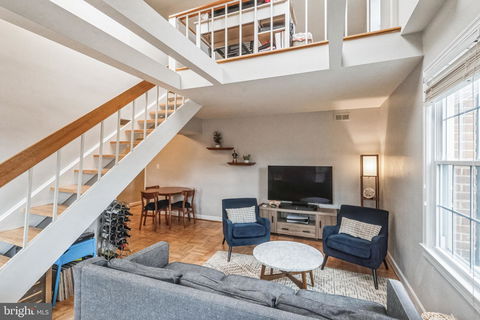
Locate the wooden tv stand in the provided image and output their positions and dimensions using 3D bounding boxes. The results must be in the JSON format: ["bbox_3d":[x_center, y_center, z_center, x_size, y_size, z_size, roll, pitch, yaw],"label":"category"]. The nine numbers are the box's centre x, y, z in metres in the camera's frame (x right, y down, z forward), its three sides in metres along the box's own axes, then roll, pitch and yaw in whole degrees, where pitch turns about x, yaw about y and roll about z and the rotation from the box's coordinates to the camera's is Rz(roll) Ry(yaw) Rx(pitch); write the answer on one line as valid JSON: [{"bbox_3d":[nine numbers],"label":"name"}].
[{"bbox_3d":[1.159,1.248,4.315,1.460,0.526,0.380,1,0,23],"label":"wooden tv stand"}]

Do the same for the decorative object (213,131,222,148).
[{"bbox_3d":[-0.510,-0.469,4.900,0.190,0.400,0.180,0,0,0],"label":"decorative object"}]

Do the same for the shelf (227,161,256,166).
[{"bbox_3d":[0.039,0.105,4.891,0.694,0.058,0.182,1,0,23],"label":"shelf"}]

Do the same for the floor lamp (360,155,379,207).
[{"bbox_3d":[2.260,0.679,3.720,0.250,1.515,0.250,0,0,27],"label":"floor lamp"}]

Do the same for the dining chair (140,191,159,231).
[{"bbox_3d":[-1.820,1.052,4.550,0.470,0.780,0.480,0,0,13],"label":"dining chair"}]

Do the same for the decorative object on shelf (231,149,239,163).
[{"bbox_3d":[-0.126,-0.061,4.948,0.124,0.299,0.102,1,0,23],"label":"decorative object on shelf"}]

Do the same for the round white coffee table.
[{"bbox_3d":[0.539,1.275,2.420,0.774,0.423,0.774,1,0,0],"label":"round white coffee table"}]

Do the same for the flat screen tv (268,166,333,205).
[{"bbox_3d":[1.186,0.501,4.298,1.241,0.737,0.080,1,0,23],"label":"flat screen tv"}]

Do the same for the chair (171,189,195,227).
[{"bbox_3d":[-1.285,1.054,4.760,0.470,0.780,0.460,0,0,28],"label":"chair"}]

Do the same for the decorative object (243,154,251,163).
[{"bbox_3d":[0.150,-0.028,4.660,0.165,0.180,0.150,0,0,20],"label":"decorative object"}]

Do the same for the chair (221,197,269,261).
[{"bbox_3d":[0.101,1.096,3.524,0.679,0.788,0.715,1,0,-14],"label":"chair"}]

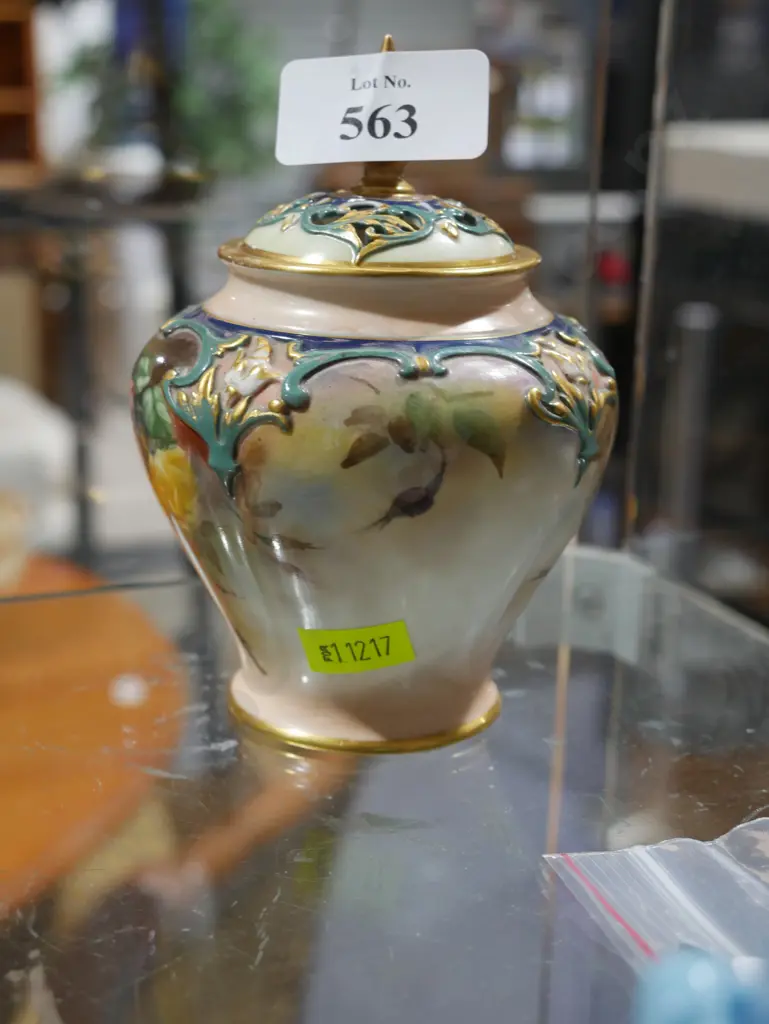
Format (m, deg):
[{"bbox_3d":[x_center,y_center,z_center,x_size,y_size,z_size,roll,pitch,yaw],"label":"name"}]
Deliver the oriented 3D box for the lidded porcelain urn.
[{"bbox_3d":[-0.002,-0.025,0.347,0.098,0.135,0.098,2,17,0],"label":"lidded porcelain urn"}]

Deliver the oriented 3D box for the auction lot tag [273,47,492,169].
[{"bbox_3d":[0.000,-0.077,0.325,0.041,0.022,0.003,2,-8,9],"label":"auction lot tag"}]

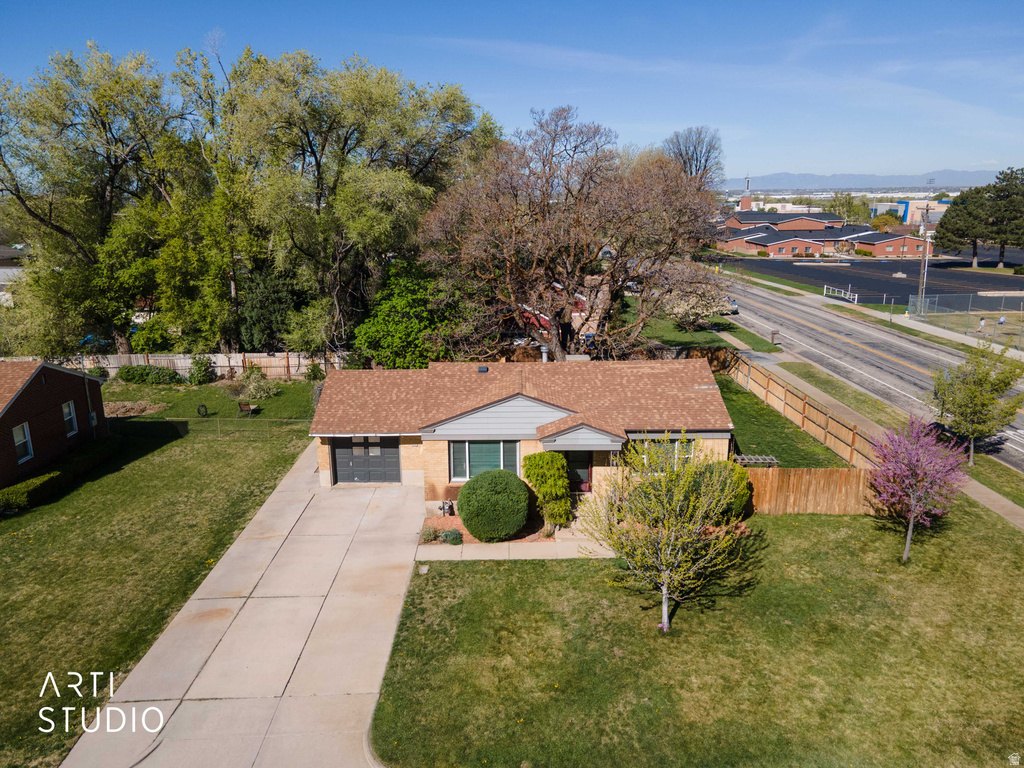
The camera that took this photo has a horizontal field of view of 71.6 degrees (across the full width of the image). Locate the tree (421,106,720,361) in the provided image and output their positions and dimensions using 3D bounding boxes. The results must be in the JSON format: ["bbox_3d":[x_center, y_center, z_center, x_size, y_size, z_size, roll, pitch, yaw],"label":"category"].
[{"bbox_3d":[3.250,-7.481,41.820,17.300,15.800,15.500,0,15,0],"label":"tree"}]

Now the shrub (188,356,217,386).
[{"bbox_3d":[-19.049,-0.973,43.774,1.750,1.900,1.600,-1,15,0],"label":"shrub"}]

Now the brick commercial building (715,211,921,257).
[{"bbox_3d":[60.500,-32.290,150.852,33.000,7.800,46.000,0,15,0],"label":"brick commercial building"}]

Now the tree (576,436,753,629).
[{"bbox_3d":[4.100,4.071,18.766,4.450,5.300,4.300,0,15,0],"label":"tree"}]

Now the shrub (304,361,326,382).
[{"bbox_3d":[-12.219,-0.875,44.435,1.400,1.250,1.250,-1,15,0],"label":"shrub"}]

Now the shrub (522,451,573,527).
[{"bbox_3d":[1.175,3.669,23.670,1.550,3.000,1.400,-1,15,0],"label":"shrub"}]

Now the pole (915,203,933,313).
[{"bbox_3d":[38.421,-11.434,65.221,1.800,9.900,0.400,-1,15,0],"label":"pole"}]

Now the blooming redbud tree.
[{"bbox_3d":[12.620,3.425,22.270,2.750,4.750,2.700,0,15,0],"label":"blooming redbud tree"}]

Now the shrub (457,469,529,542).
[{"bbox_3d":[-0.640,4.147,24.130,2.420,2.400,2.420,0,15,0],"label":"shrub"}]

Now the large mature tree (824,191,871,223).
[{"bbox_3d":[95.500,-48.316,202.447,12.300,12.300,12.000,0,15,0],"label":"large mature tree"}]

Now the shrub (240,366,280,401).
[{"bbox_3d":[-14.600,-0.050,41.594,2.300,1.550,2.200,0,15,0],"label":"shrub"}]

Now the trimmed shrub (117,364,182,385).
[{"bbox_3d":[-22.800,-0.678,44.740,4.100,1.150,1.600,0,15,0],"label":"trimmed shrub"}]

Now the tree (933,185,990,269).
[{"bbox_3d":[72.259,-24.408,111.297,9.300,12.200,9.000,-1,15,0],"label":"tree"}]

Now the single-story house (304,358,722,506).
[{"bbox_3d":[-0.074,1.395,28.674,15.300,4.800,10.300,-1,15,0],"label":"single-story house"}]

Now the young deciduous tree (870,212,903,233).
[{"bbox_3d":[92.312,-38.204,175.000,7.000,7.800,7.000,-1,15,0],"label":"young deciduous tree"}]

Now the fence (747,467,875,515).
[{"bbox_3d":[10.975,3.783,25.205,5.100,1.800,0.120,-1,15,0],"label":"fence"}]

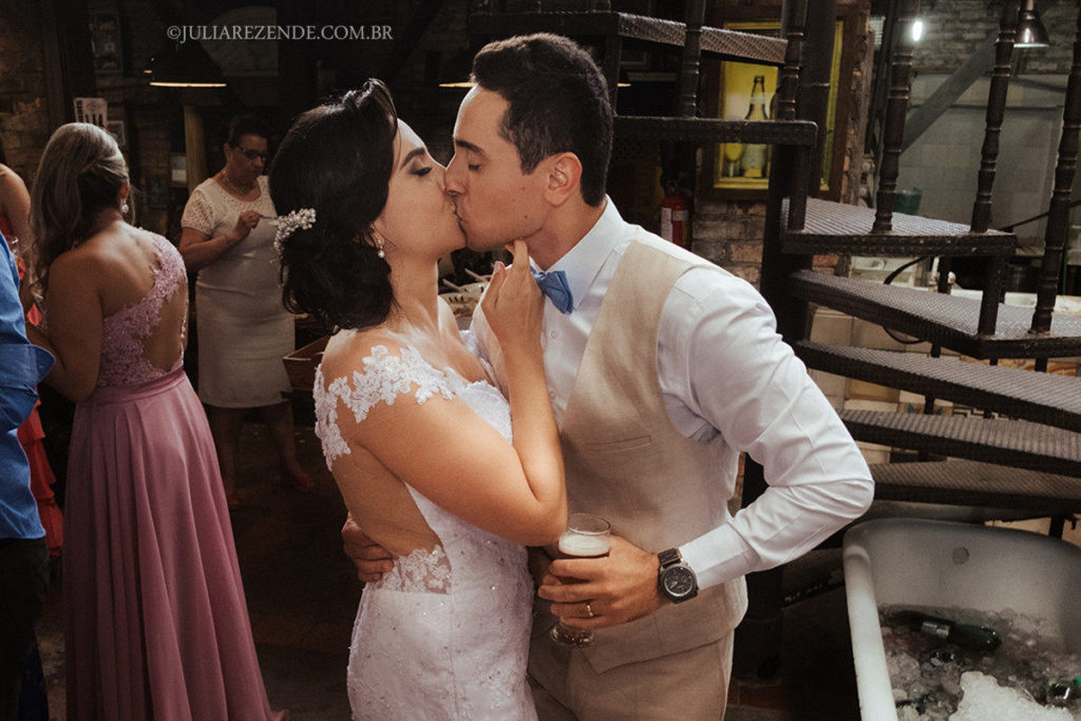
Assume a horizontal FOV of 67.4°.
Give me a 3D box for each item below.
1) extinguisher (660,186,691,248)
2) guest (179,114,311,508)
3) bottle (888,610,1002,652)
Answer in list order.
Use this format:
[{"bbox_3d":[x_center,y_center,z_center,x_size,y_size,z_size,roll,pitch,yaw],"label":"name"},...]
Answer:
[{"bbox_3d":[0.586,-0.531,3.553,0.150,0.470,0.145,2,13,7],"label":"extinguisher"},{"bbox_3d":[-1.255,-0.196,3.470,0.420,1.640,0.500,13,18,43],"label":"guest"},{"bbox_3d":[1.014,0.695,2.084,0.300,0.085,0.085,3,13,20],"label":"bottle"}]

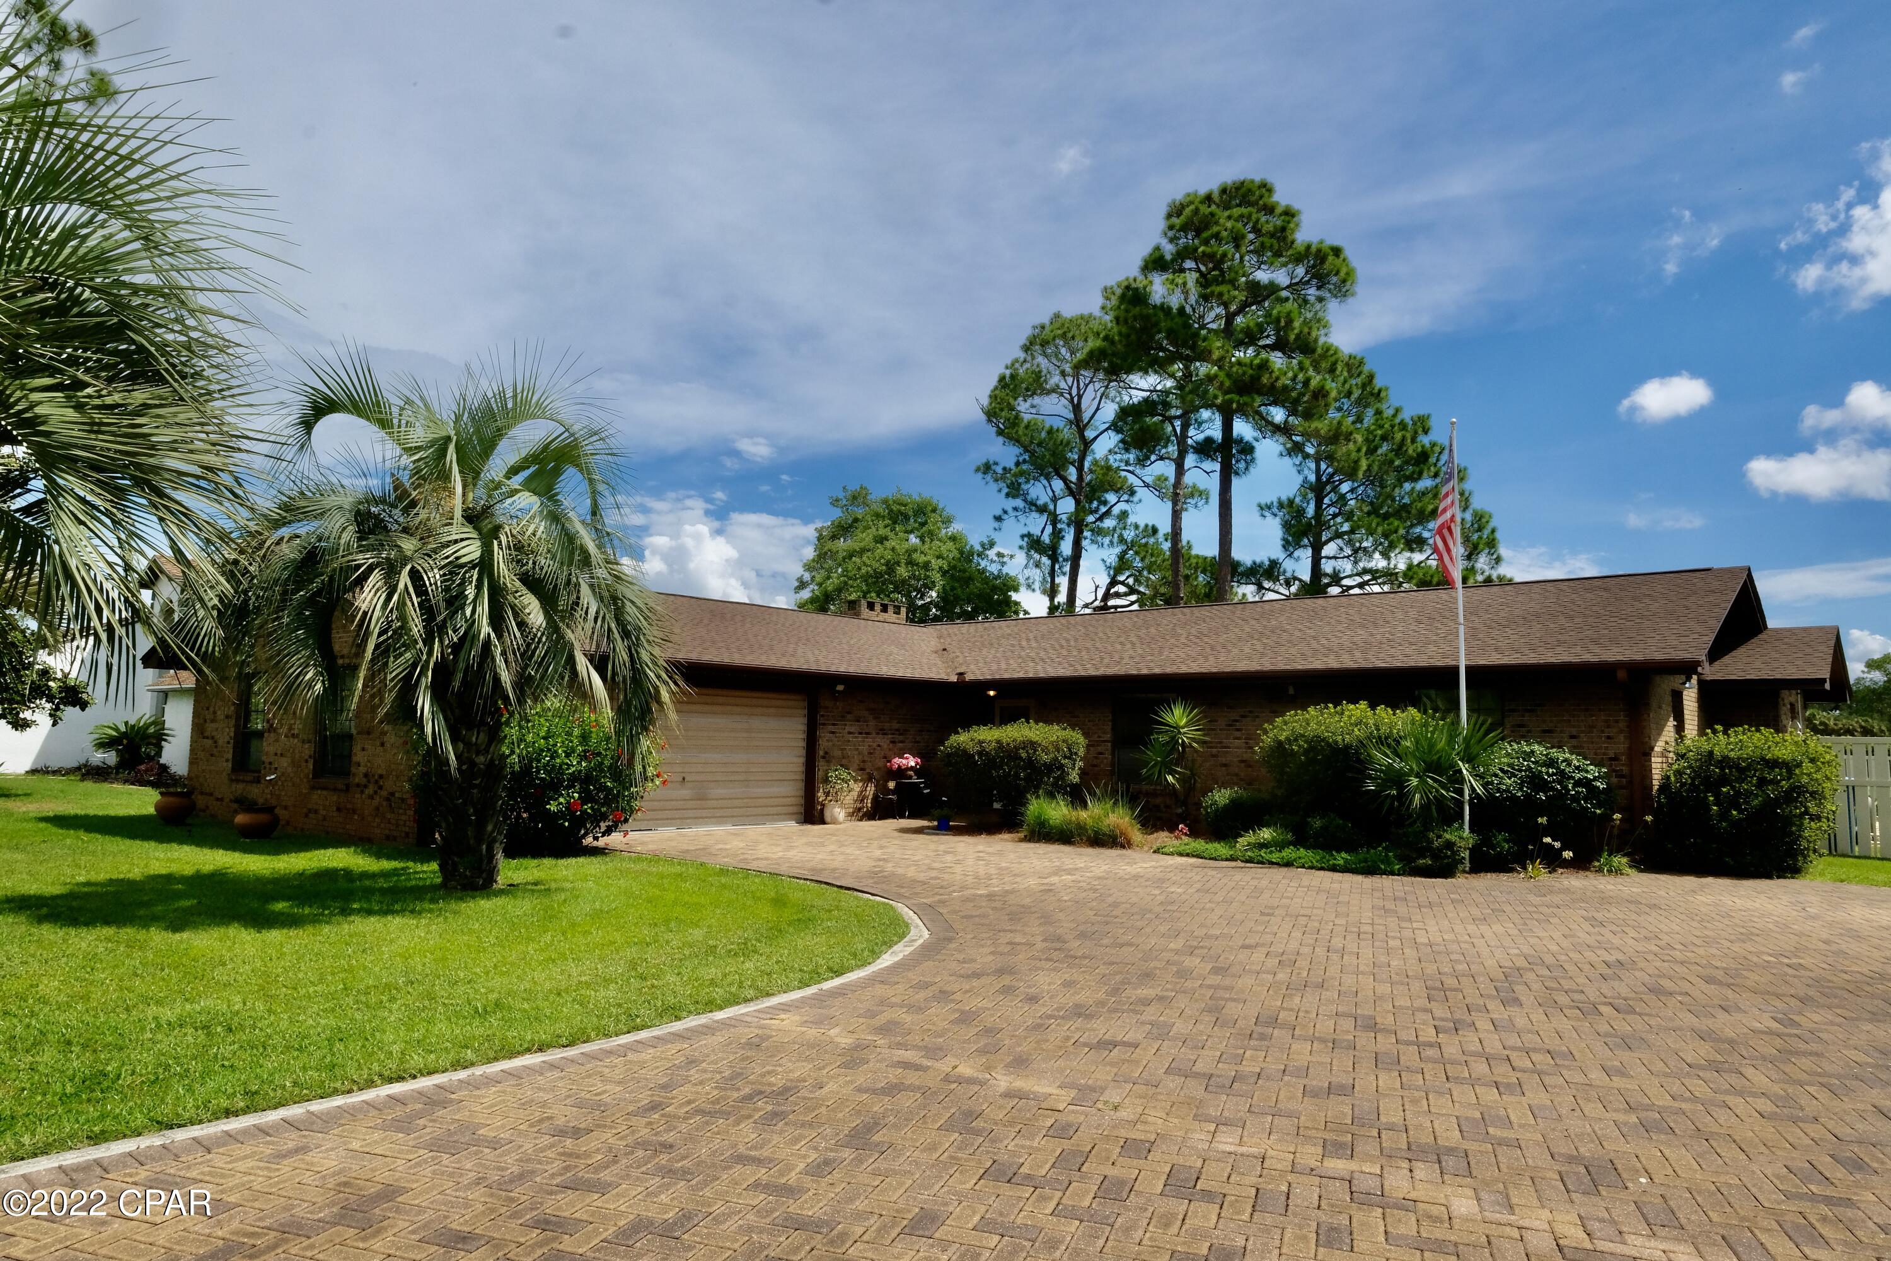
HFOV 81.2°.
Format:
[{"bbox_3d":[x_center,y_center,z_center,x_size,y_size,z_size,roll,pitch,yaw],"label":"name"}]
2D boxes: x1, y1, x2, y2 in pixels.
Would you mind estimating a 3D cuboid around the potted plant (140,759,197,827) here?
[{"bbox_3d":[-11.782,2.439,16.715,0.694,0.929,0.694,5,-7,-35],"label":"potted plant"}]

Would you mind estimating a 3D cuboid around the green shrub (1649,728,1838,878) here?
[{"bbox_3d":[10.066,2.127,13.973,1.924,1.775,1.732,-3,-7,35],"label":"green shrub"}]

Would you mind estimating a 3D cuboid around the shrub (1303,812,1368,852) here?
[{"bbox_3d":[5.302,2.746,15.008,0.852,0.540,0.766,-1,-6,19],"label":"shrub"}]

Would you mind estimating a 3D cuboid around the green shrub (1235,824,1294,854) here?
[{"bbox_3d":[4.304,2.809,14.922,0.806,0.365,0.726,-1,-6,16],"label":"green shrub"}]

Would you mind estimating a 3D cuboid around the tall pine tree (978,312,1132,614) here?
[{"bbox_3d":[4.177,-3.533,42.328,5.968,17.902,5.968,1,-6,6],"label":"tall pine tree"}]

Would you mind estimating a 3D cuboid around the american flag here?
[{"bbox_3d":[6.231,-1.533,13.704,0.330,2.033,0.250,-1,-6,25],"label":"american flag"}]

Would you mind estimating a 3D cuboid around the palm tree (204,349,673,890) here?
[{"bbox_3d":[-4.782,-0.033,10.815,4.045,4.989,4.045,3,-6,-24],"label":"palm tree"}]

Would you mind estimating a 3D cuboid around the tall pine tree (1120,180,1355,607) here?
[{"bbox_3d":[9.899,-5.359,37.446,8.255,20.803,8.255,0,-6,15],"label":"tall pine tree"}]

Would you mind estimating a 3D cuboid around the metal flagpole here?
[{"bbox_3d":[6.325,0.127,13.543,0.090,5.536,0.090,-2,-6,25],"label":"metal flagpole"}]

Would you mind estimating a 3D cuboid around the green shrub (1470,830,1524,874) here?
[{"bbox_3d":[6.678,2.663,13.391,0.575,0.476,0.575,-2,-6,26],"label":"green shrub"}]

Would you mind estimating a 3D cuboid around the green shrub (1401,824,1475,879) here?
[{"bbox_3d":[5.700,2.546,12.830,0.799,0.580,0.719,-1,-6,24],"label":"green shrub"}]

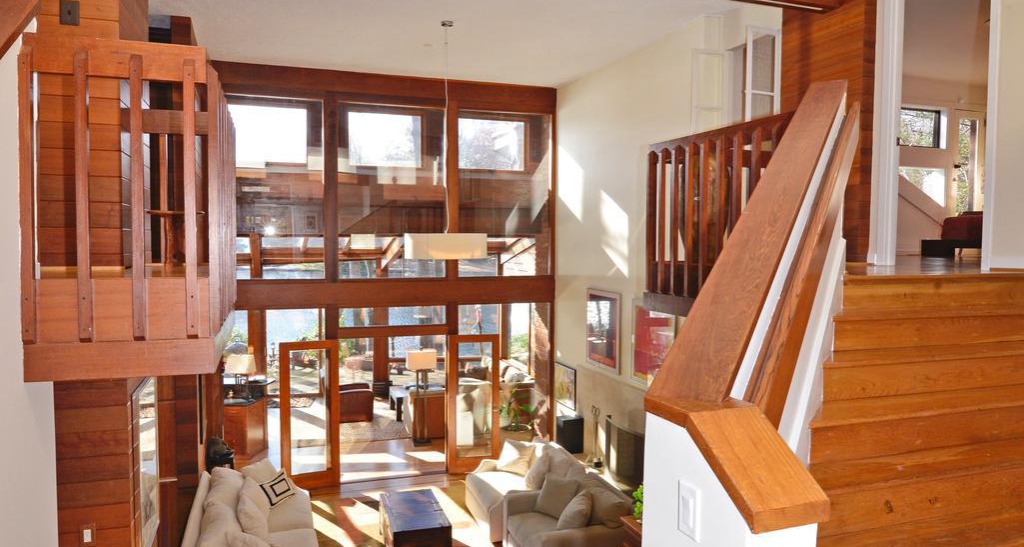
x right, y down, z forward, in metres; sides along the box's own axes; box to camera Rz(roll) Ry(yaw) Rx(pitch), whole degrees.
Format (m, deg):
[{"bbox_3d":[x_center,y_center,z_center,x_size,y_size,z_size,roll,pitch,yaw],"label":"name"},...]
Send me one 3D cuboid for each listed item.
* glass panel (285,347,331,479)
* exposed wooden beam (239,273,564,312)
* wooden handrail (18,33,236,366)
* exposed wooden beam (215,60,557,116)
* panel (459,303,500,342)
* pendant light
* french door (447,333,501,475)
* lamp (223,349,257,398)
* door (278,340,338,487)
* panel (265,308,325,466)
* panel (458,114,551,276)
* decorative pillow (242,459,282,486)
[{"bbox_3d":[-2.757,1.886,9.254,0.538,1.733,0.040,-1,3,-19],"label":"glass panel"},{"bbox_3d":[-1.583,0.256,9.350,4.580,0.395,0.170,-1,4,-19],"label":"exposed wooden beam"},{"bbox_3d":[-1.790,-0.321,3.466,0.645,1.240,1.700,-1,4,-19],"label":"wooden handrail"},{"bbox_3d":[-1.562,-2.447,9.185,4.580,0.400,0.170,-1,4,-19],"label":"exposed wooden beam"},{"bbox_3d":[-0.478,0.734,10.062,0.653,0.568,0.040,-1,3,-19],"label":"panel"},{"bbox_3d":[-0.687,-1.382,7.151,0.784,2.475,0.450,-1,3,-19],"label":"pendant light"},{"bbox_3d":[-0.531,1.846,9.672,0.755,2.000,0.060,0,4,-15],"label":"french door"},{"bbox_3d":[-4.415,1.633,11.121,0.420,0.769,0.340,1,3,11],"label":"lamp"},{"bbox_3d":[-2.639,1.875,8.947,0.745,2.000,0.060,-1,4,-22],"label":"door"},{"bbox_3d":[-2.928,1.622,9.267,0.783,2.308,0.040,-1,3,-19],"label":"panel"},{"bbox_3d":[-0.090,-1.164,10.101,1.457,2.419,0.040,-1,3,-19],"label":"panel"},{"bbox_3d":[-2.742,2.301,7.534,0.160,0.430,0.470,-36,-13,22],"label":"decorative pillow"}]

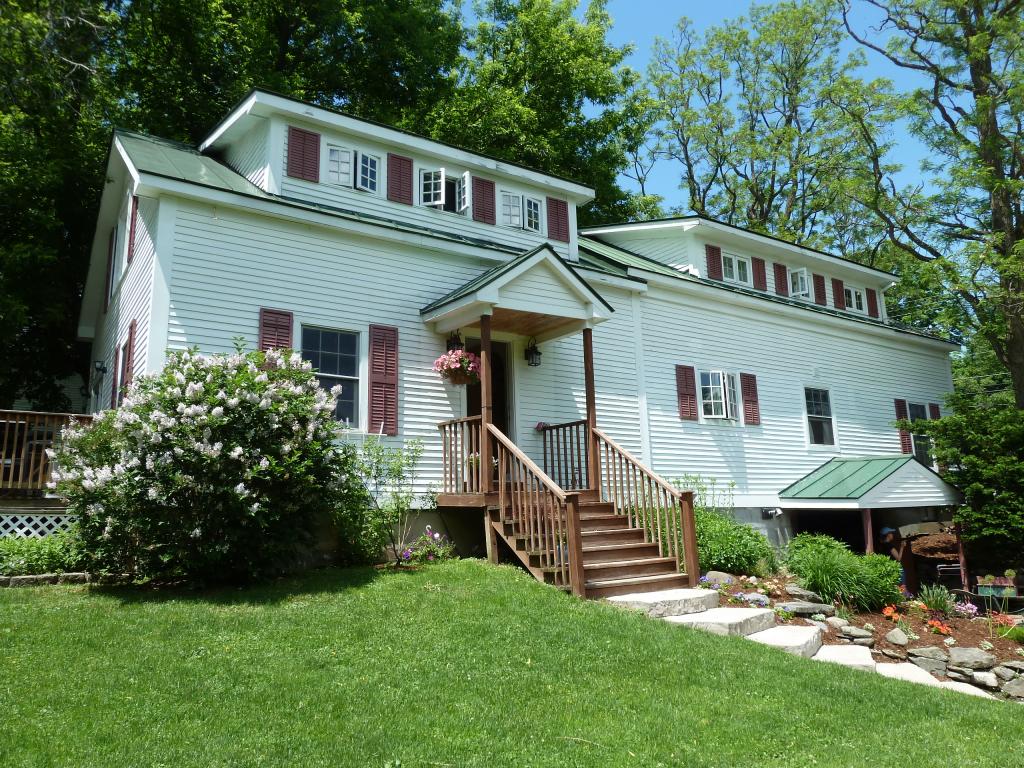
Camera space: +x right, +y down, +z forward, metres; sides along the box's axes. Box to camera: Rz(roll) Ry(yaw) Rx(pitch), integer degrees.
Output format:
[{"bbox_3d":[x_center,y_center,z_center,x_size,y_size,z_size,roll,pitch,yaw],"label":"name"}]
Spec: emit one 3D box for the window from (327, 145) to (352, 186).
[{"bbox_3d":[-2.407,-3.058,10.438,0.388,0.584,0.080,5,-12,-33],"label":"window"}]

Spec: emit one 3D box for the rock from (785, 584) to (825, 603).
[{"bbox_3d":[3.362,2.408,8.500,0.440,0.150,0.300,-5,-11,20],"label":"rock"}]

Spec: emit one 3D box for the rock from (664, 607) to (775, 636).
[{"bbox_3d":[2.172,2.455,7.614,0.735,0.167,1.176,-11,-15,40],"label":"rock"}]

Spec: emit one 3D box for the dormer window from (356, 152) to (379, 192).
[{"bbox_3d":[-2.141,-3.195,11.072,0.372,0.608,0.088,8,-15,-39],"label":"dormer window"}]

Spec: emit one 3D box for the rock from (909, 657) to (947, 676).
[{"bbox_3d":[4.130,2.808,7.350,0.340,0.180,0.240,-8,-13,28],"label":"rock"}]

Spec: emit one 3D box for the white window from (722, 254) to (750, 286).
[{"bbox_3d":[4.733,-2.387,15.532,0.830,0.610,0.080,6,-13,-34],"label":"white window"}]

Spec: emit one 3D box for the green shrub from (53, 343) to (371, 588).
[{"bbox_3d":[-3.088,0.946,7.754,2.880,2.340,2.160,6,-12,-34],"label":"green shrub"}]

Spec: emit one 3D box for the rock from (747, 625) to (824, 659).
[{"bbox_3d":[2.646,2.529,7.201,0.588,0.167,1.078,-9,-13,33],"label":"rock"}]

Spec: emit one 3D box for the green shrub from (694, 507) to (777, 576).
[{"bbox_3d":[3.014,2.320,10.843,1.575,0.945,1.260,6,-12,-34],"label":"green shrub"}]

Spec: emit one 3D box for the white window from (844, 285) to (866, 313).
[{"bbox_3d":[8.224,-1.974,17.662,0.869,0.579,0.090,6,-12,-35],"label":"white window"}]

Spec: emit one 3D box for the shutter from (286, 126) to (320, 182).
[{"bbox_3d":[-2.783,-3.075,9.918,0.422,0.713,0.040,6,-12,-34],"label":"shutter"}]

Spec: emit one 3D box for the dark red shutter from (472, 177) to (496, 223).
[{"bbox_3d":[-0.426,-2.840,11.488,0.422,0.713,0.040,6,-12,-34],"label":"dark red shutter"}]

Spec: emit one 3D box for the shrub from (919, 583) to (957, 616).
[{"bbox_3d":[4.928,2.496,8.565,0.392,0.353,0.372,-8,-13,28],"label":"shrub"}]

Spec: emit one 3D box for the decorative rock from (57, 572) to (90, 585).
[{"bbox_3d":[-4.564,2.024,7.696,0.351,0.126,0.198,6,-12,-34],"label":"decorative rock"}]

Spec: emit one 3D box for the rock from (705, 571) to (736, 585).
[{"bbox_3d":[2.630,2.441,9.330,0.412,0.196,0.294,-5,-12,15],"label":"rock"}]

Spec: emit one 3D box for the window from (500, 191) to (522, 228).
[{"bbox_3d":[0.004,-2.874,12.226,0.410,0.610,0.060,6,-13,-34],"label":"window"}]

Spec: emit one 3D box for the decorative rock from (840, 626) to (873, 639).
[{"bbox_3d":[3.587,2.587,7.700,0.290,0.110,0.200,-8,-13,28],"label":"decorative rock"}]

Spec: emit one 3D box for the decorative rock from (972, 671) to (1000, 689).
[{"bbox_3d":[4.214,2.624,6.567,0.206,0.132,0.176,-5,-12,18],"label":"decorative rock"}]

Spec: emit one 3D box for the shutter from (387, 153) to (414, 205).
[{"bbox_3d":[-1.610,-2.954,10.699,0.422,0.713,0.040,6,-12,-34],"label":"shutter"}]

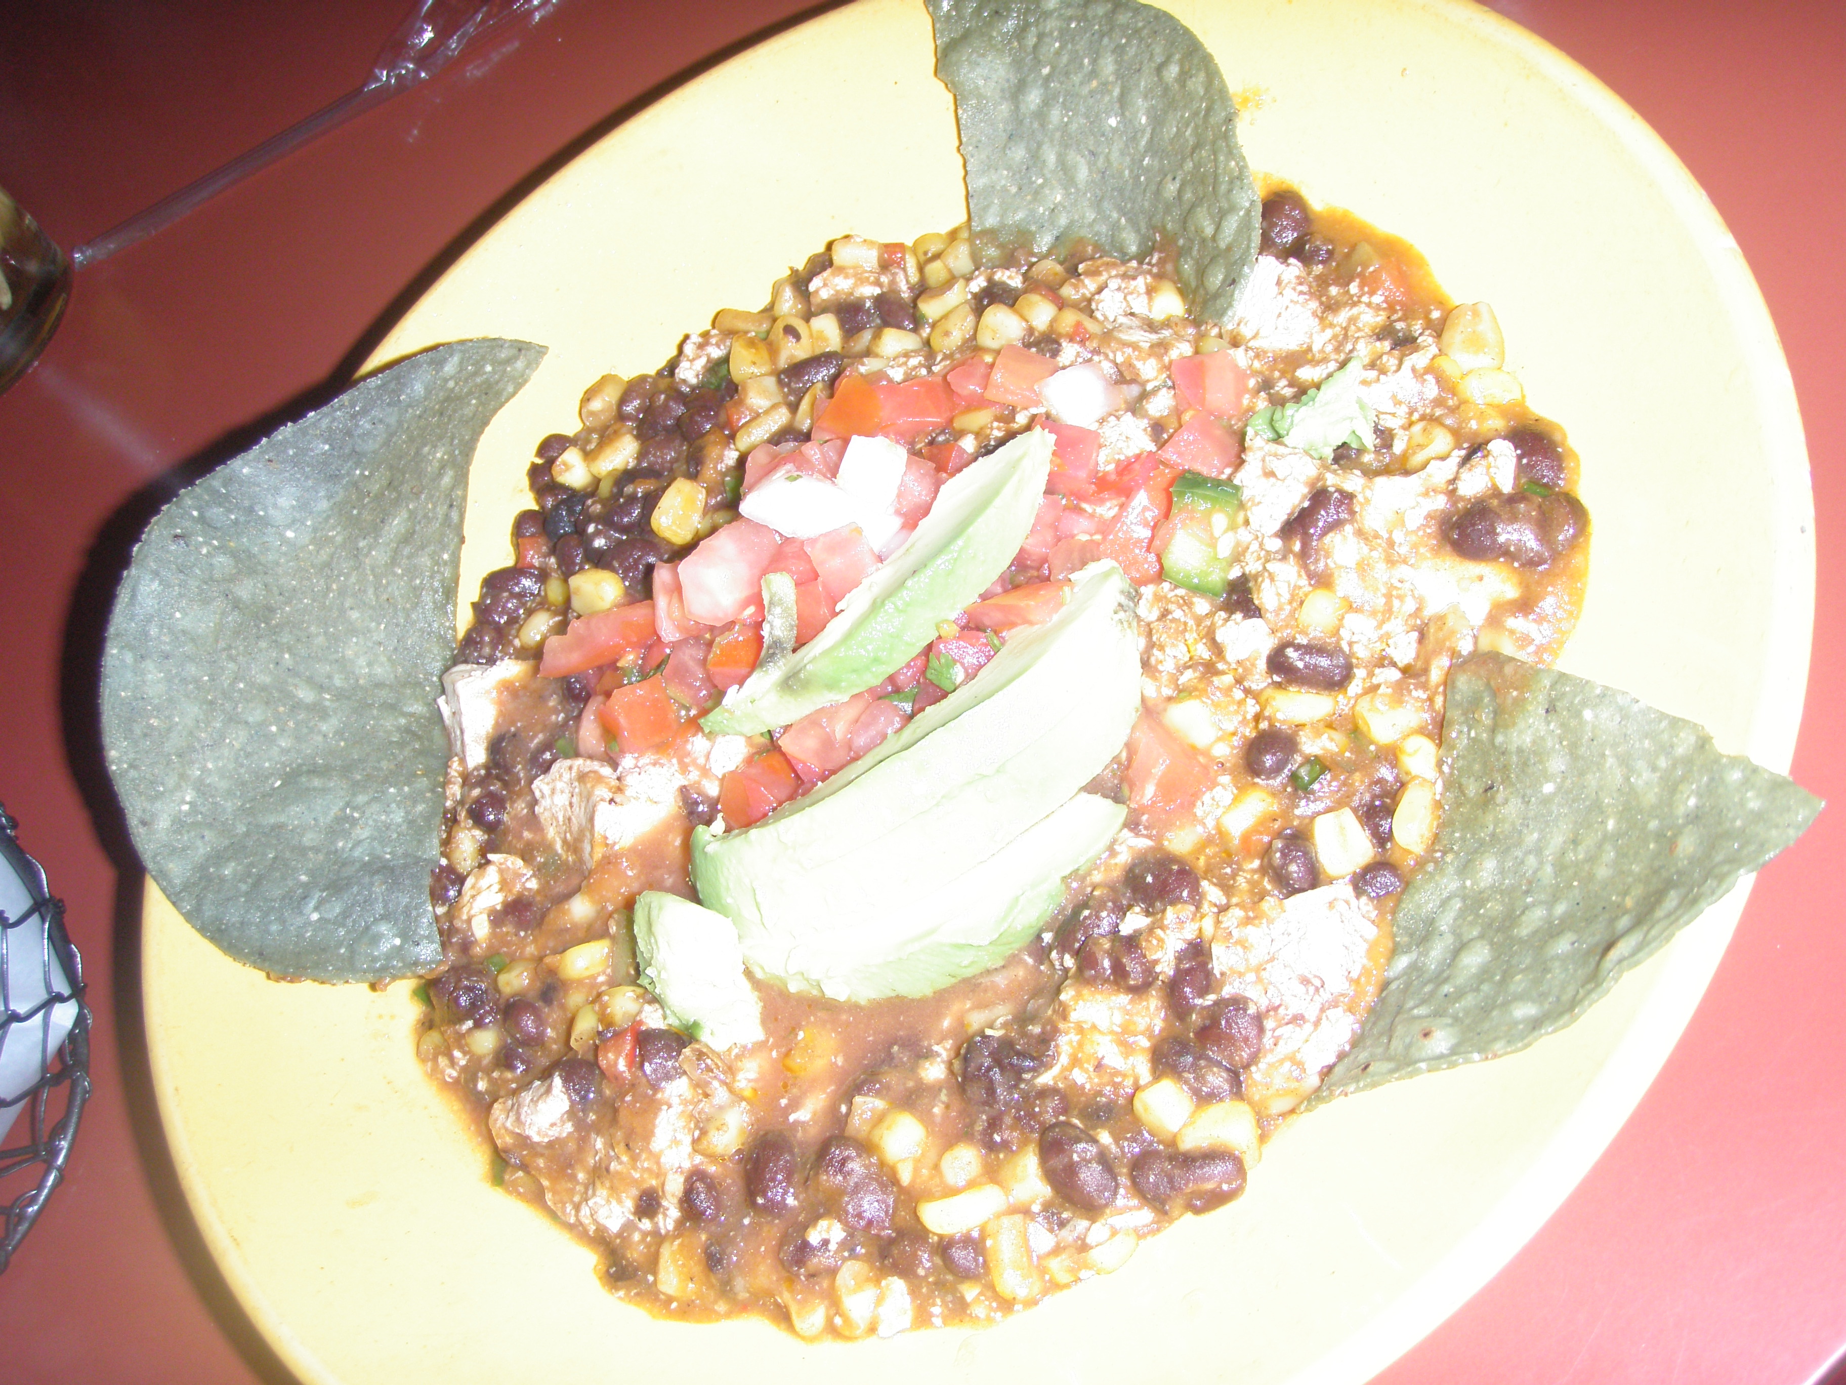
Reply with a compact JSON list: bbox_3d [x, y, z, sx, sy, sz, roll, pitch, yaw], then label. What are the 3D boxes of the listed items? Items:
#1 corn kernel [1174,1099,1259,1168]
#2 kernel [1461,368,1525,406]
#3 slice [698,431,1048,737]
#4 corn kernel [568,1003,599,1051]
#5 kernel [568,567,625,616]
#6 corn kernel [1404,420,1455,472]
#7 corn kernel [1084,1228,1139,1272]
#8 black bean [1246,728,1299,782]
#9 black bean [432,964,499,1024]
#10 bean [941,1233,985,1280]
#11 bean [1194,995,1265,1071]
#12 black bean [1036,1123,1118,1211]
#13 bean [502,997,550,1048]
[{"bbox_3d":[0.040,0.060,0.278,0.011,0.006,0.008,4,62,10],"label":"corn kernel"},{"bbox_3d":[0.093,-0.050,0.331,0.010,0.006,0.007,8,63,12],"label":"kernel"},{"bbox_3d":[-0.007,-0.017,0.320,0.072,0.017,0.021,-41,51,2],"label":"slice"},{"bbox_3d":[-0.056,0.055,0.332,0.005,0.005,0.009,18,73,35],"label":"corn kernel"},{"bbox_3d":[-0.056,-0.018,0.350,0.009,0.006,0.008,-7,60,25],"label":"kernel"},{"bbox_3d":[0.073,-0.036,0.293,0.007,0.005,0.009,19,73,35],"label":"corn kernel"},{"bbox_3d":[0.026,0.077,0.278,0.009,0.005,0.006,-33,52,8],"label":"corn kernel"},{"bbox_3d":[0.051,0.009,0.299,0.009,0.007,0.008,-28,53,12],"label":"black bean"},{"bbox_3d":[-0.077,0.051,0.343,0.013,0.008,0.009,11,69,33],"label":"black bean"},{"bbox_3d":[0.005,0.075,0.269,0.007,0.006,0.006,17,72,34],"label":"bean"},{"bbox_3d":[0.042,0.046,0.276,0.009,0.009,0.012,-39,52,4],"label":"bean"},{"bbox_3d":[0.021,0.065,0.280,0.009,0.009,0.015,-37,52,5],"label":"black bean"},{"bbox_3d":[-0.066,0.055,0.336,0.007,0.007,0.009,-37,52,5],"label":"bean"}]

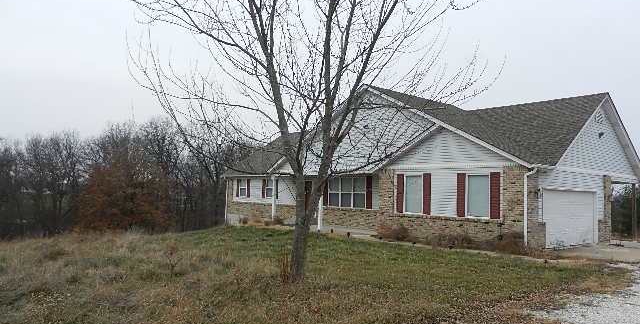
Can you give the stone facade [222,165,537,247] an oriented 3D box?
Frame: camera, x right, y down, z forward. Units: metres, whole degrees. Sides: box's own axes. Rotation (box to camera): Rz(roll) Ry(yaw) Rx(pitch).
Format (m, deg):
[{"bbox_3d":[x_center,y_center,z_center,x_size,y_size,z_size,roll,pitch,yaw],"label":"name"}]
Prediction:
[{"bbox_3d":[-0.088,2.096,26.302,1.500,3.000,25.200,4,-4,-37],"label":"stone facade"}]

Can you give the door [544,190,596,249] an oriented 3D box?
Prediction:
[{"bbox_3d":[9.786,2.191,18.107,4.550,2.150,0.300,4,-4,-37],"label":"door"}]

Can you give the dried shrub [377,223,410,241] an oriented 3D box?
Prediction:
[{"bbox_3d":[3.154,2.984,19.953,0.950,0.750,1.050,4,-4,-37],"label":"dried shrub"}]

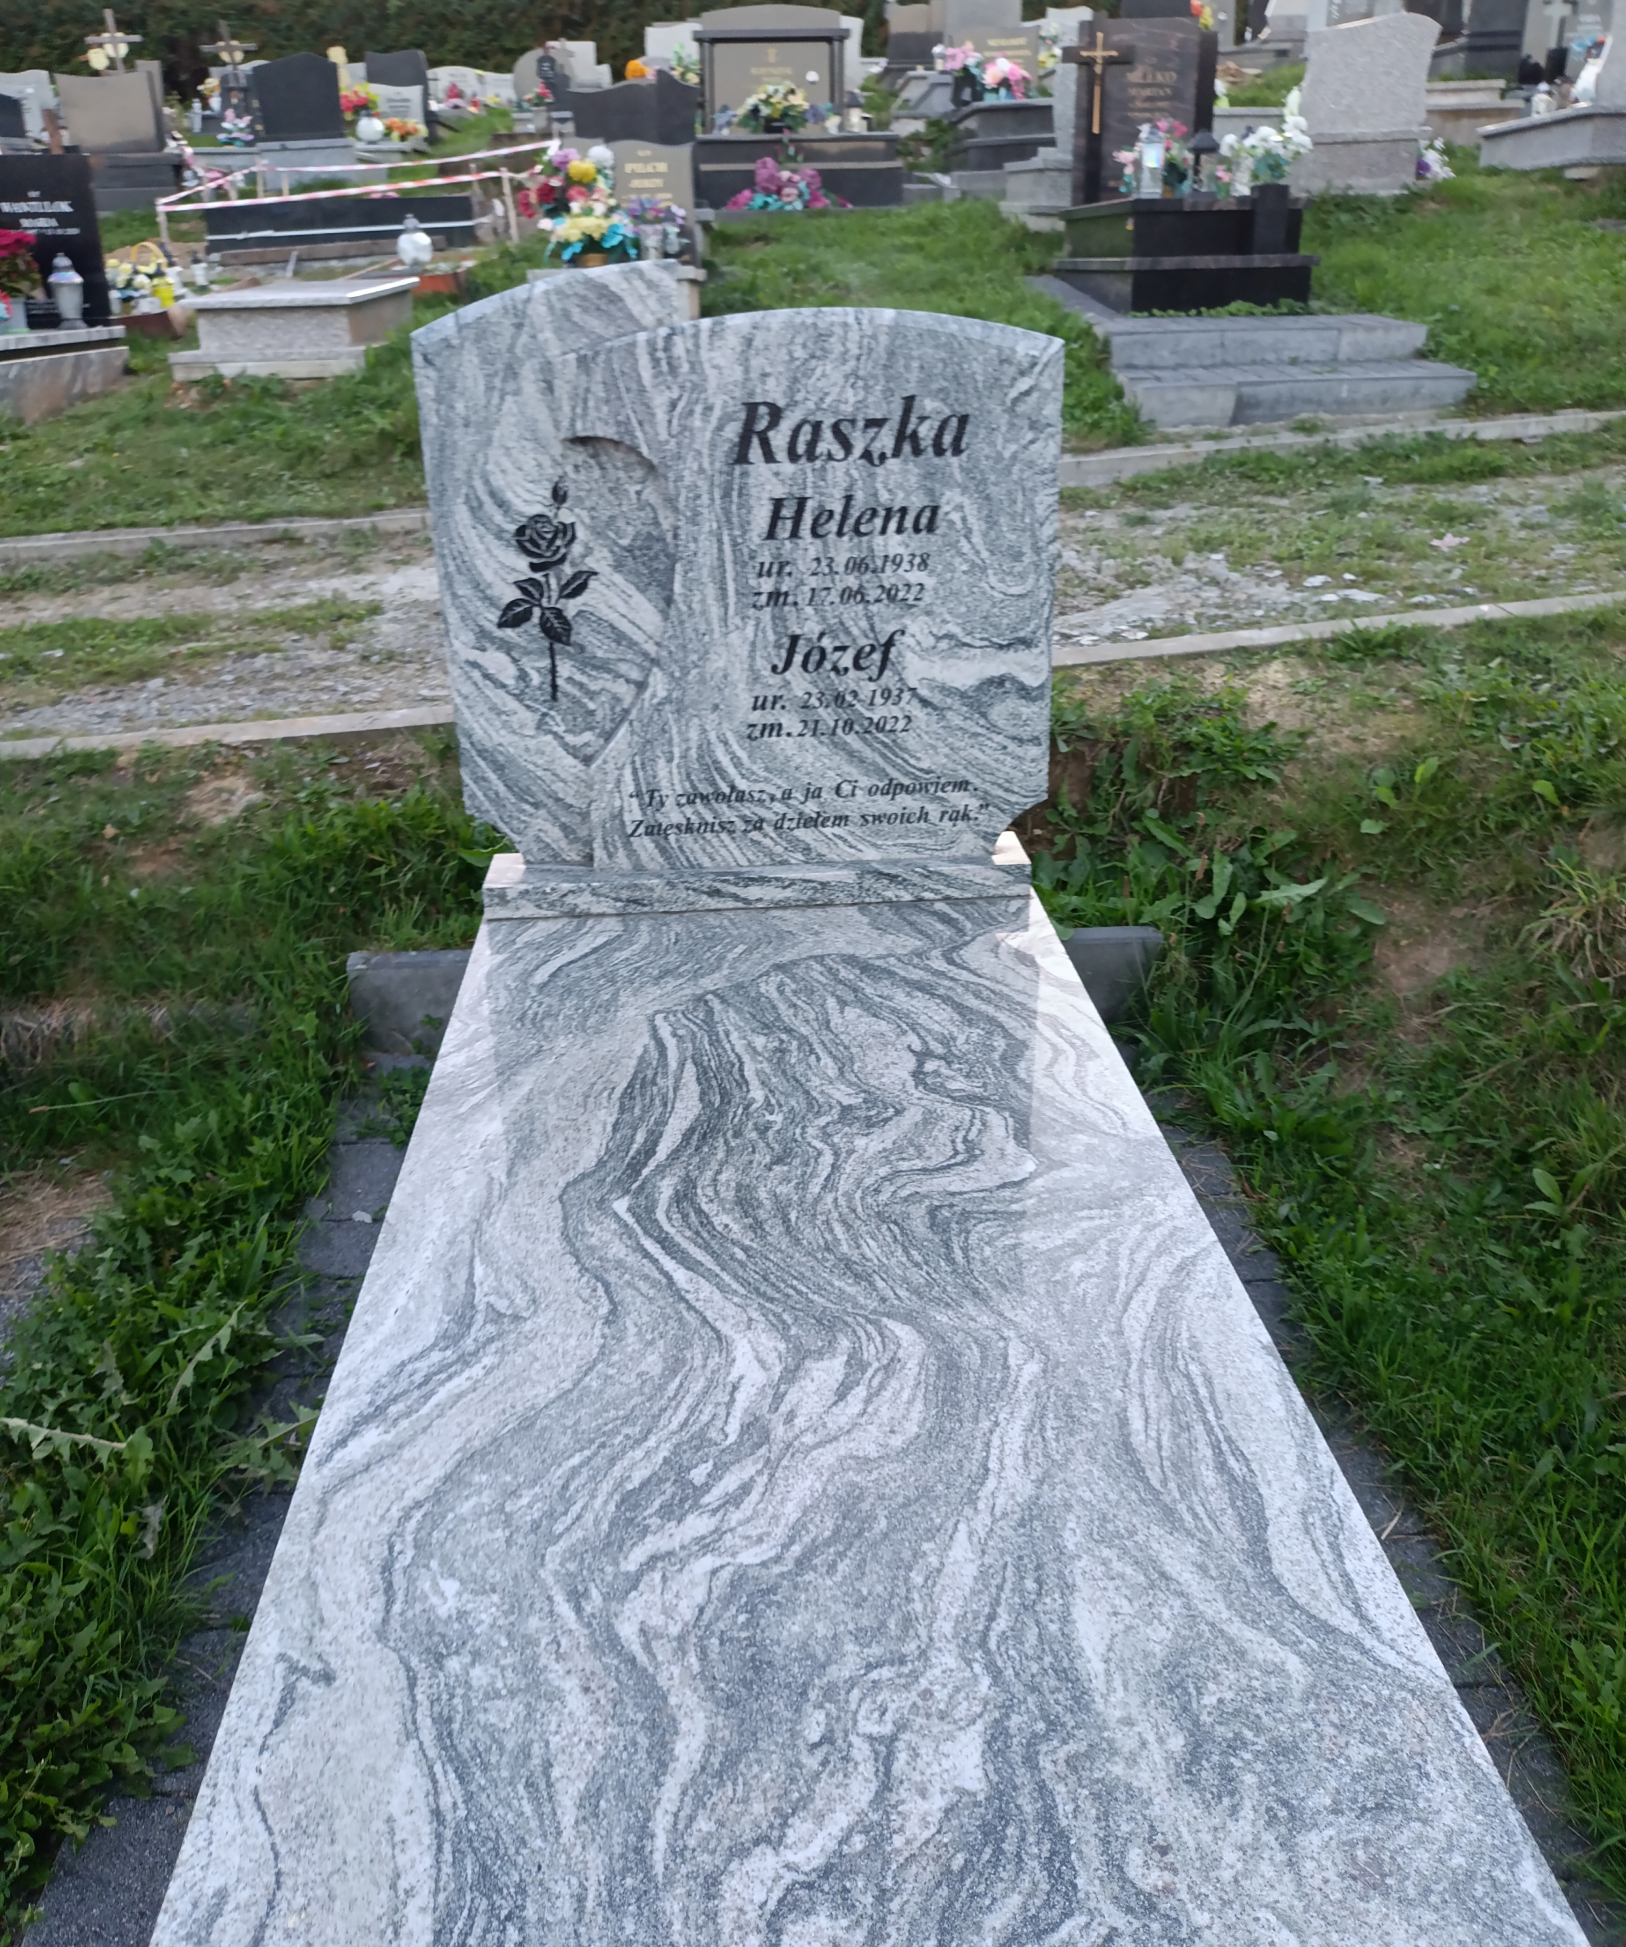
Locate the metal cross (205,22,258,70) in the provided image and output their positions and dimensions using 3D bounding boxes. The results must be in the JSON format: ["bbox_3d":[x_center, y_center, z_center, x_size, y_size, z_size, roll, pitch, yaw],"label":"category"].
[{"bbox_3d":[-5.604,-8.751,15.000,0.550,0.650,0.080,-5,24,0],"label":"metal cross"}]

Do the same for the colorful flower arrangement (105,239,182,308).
[{"bbox_3d":[-3.815,-4.015,8.966,0.390,0.360,0.310,-1,25,-3],"label":"colorful flower arrangement"}]

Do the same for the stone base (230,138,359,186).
[{"bbox_3d":[-4.476,-7.044,13.620,0.950,0.350,0.700,-2,24,-1],"label":"stone base"}]

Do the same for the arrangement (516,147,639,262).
[{"bbox_3d":[-1.315,-4.296,8.759,0.660,0.570,0.500,-1,25,-3],"label":"arrangement"}]

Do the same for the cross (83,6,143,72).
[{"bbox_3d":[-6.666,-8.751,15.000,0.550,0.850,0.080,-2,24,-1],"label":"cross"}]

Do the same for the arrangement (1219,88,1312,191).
[{"bbox_3d":[2.393,-4.444,8.375,0.450,0.470,0.380,-1,25,-3],"label":"arrangement"}]

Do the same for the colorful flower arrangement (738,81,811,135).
[{"bbox_3d":[-0.325,-6.869,12.410,0.570,0.390,0.420,-1,25,-3],"label":"colorful flower arrangement"}]

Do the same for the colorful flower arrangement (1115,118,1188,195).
[{"bbox_3d":[1.669,-4.017,7.700,0.340,0.330,0.280,-2,24,-3],"label":"colorful flower arrangement"}]

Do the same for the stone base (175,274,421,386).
[{"bbox_3d":[-2.877,-3.720,8.959,1.000,0.500,1.900,-1,25,-3],"label":"stone base"}]

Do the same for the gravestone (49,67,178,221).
[{"bbox_3d":[-5.747,-6.870,12.962,0.950,1.060,0.400,-1,25,-3],"label":"gravestone"}]

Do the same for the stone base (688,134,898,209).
[{"bbox_3d":[-0.220,-6.265,12.249,1.600,0.550,1.900,-1,25,-3],"label":"stone base"}]

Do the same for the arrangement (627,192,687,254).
[{"bbox_3d":[-0.915,-4.380,9.150,0.360,0.340,0.300,-2,24,-1],"label":"arrangement"}]

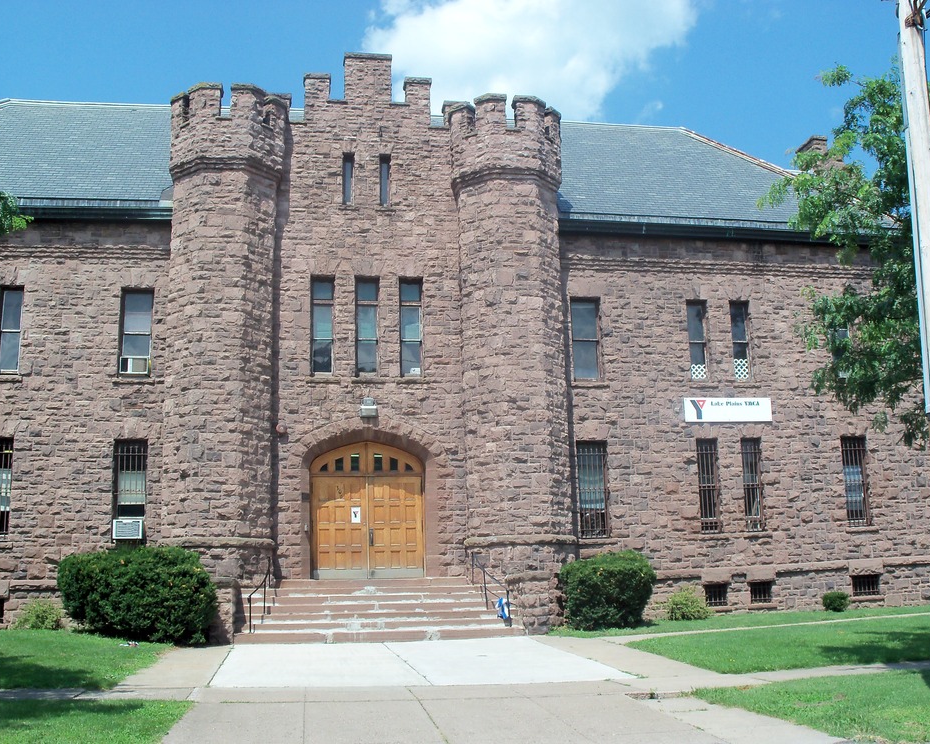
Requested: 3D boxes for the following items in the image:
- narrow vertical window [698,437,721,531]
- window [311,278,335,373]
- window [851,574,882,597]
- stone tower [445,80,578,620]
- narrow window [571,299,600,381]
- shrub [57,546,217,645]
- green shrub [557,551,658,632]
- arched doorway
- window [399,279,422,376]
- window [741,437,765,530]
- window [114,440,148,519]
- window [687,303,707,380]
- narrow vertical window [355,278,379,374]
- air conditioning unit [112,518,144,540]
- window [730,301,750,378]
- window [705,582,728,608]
[{"bbox_3d":[5.938,2.780,24.505,0.538,2.311,0.200,1,-10,-9],"label":"narrow vertical window"},{"bbox_3d":[-3.274,-1.035,23.023,0.511,2.335,0.200,1,-10,-9],"label":"window"},{"bbox_3d":[10.188,5.452,25.581,0.743,0.532,0.200,1,-12,-10],"label":"window"},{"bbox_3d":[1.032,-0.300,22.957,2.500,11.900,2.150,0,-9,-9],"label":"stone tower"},{"bbox_3d":[2.847,-0.740,23.407,0.680,1.900,0.200,0,-9,-9],"label":"narrow window"},{"bbox_3d":[-6.393,4.382,19.838,2.868,1.836,1.800,0,-9,-9],"label":"shrub"},{"bbox_3d":[3.193,4.851,22.421,2.120,1.694,1.900,1,-12,-10],"label":"green shrub"},{"bbox_3d":[-2.187,3.090,22.378,2.530,3.000,0.150,0,-9,-9],"label":"arched doorway"},{"bbox_3d":[-1.234,-1.013,22.831,0.500,2.260,0.200,0,-9,-9],"label":"window"},{"bbox_3d":[7.078,2.783,24.702,0.545,2.313,0.200,1,-10,-9],"label":"window"},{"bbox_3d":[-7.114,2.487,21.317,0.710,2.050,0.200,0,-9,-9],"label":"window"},{"bbox_3d":[5.811,-0.767,25.138,0.520,2.068,0.200,1,-10,-9],"label":"window"},{"bbox_3d":[-2.396,-1.096,24.563,0.584,2.419,0.200,1,-12,-10],"label":"narrow vertical window"},{"bbox_3d":[-7.053,3.324,21.160,0.580,0.400,0.500,0,-9,-9],"label":"air conditioning unit"},{"bbox_3d":[6.939,-0.769,25.334,0.533,2.082,0.200,1,-10,-9],"label":"window"},{"bbox_3d":[6.203,5.537,24.881,0.548,0.541,0.200,1,-12,-10],"label":"window"}]

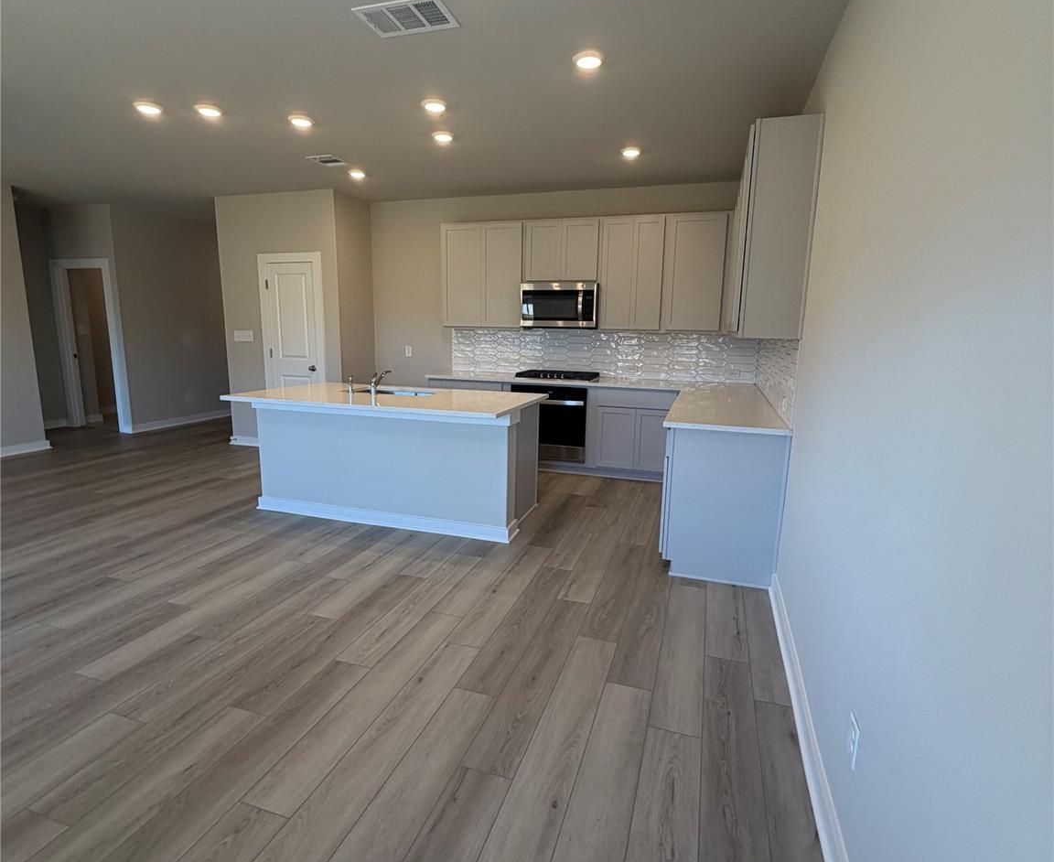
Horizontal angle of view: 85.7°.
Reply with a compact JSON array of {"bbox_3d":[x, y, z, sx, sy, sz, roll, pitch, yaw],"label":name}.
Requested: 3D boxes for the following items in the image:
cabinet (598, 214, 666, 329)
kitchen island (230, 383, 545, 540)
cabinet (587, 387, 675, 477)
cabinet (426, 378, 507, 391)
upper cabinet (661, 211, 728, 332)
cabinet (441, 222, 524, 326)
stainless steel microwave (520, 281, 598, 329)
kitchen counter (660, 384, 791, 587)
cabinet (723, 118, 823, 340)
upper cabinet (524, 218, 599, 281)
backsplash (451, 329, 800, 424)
[{"bbox_3d":[1.012,-1.481,5.449,0.601,1.051,0.320,4,11,17],"label":"cabinet"},{"bbox_3d":[-0.983,0.180,4.266,2.070,0.920,1.180,4,11,18],"label":"kitchen island"},{"bbox_3d":[1.049,-0.030,5.534,0.805,0.815,0.628,4,11,17],"label":"cabinet"},{"bbox_3d":[-0.526,-0.120,6.038,0.880,0.880,0.620,4,11,18],"label":"cabinet"},{"bbox_3d":[1.557,-1.442,5.281,0.542,1.051,0.320,4,11,17],"label":"upper cabinet"},{"bbox_3d":[-0.422,-1.588,5.898,0.870,1.050,0.325,4,11,18],"label":"cabinet"},{"bbox_3d":[0.356,-1.232,5.663,0.757,0.440,0.398,4,11,17],"label":"stainless steel microwave"},{"bbox_3d":[1.470,0.198,4.393,0.654,0.912,2.591,4,11,17],"label":"kitchen counter"},{"bbox_3d":[1.613,-1.198,3.965,0.320,1.051,2.422,4,11,17],"label":"cabinet"},{"bbox_3d":[0.363,-1.765,5.607,0.767,0.580,0.325,4,11,18],"label":"upper cabinet"},{"bbox_3d":[0.290,-0.567,4.652,3.170,0.463,2.560,4,11,18],"label":"backsplash"}]

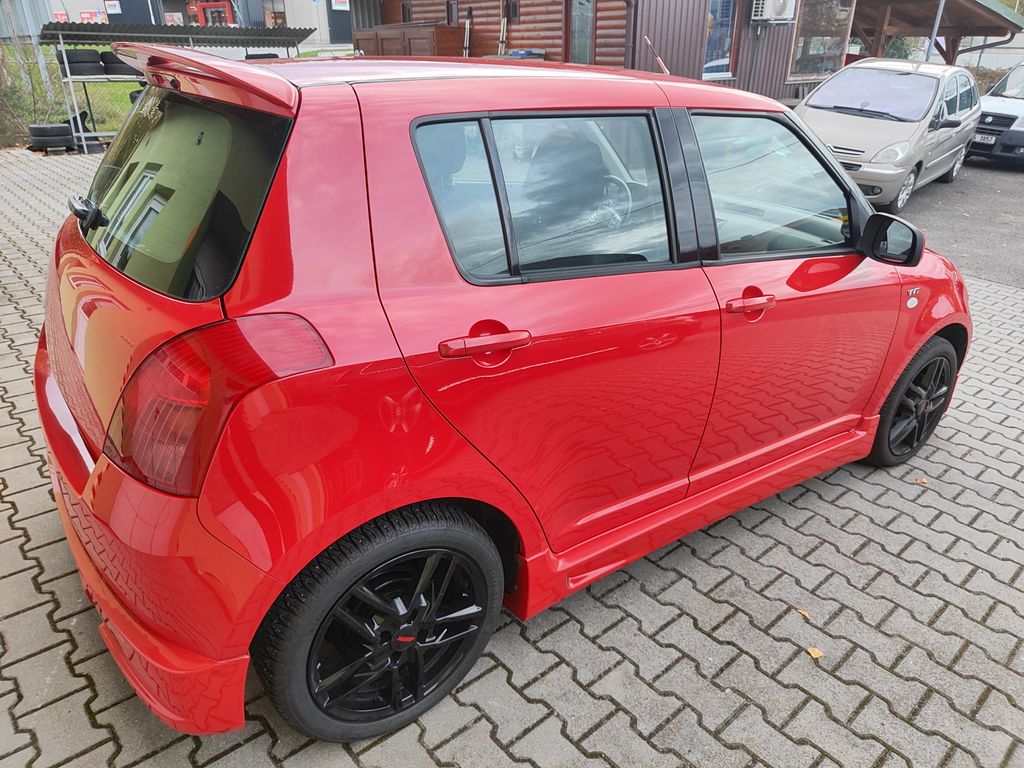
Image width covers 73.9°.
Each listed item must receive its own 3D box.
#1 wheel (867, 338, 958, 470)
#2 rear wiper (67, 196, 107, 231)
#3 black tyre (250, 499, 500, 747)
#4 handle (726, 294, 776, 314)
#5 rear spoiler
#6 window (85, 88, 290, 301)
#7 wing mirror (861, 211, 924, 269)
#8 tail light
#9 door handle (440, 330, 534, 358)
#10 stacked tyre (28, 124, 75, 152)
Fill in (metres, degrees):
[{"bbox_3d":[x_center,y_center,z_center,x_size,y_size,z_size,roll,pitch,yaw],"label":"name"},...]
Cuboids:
[{"bbox_3d":[1.649,0.068,2.878,0.590,0.590,0.190,-14,29,-33],"label":"wheel"},{"bbox_3d":[-1.056,-0.429,1.685,0.062,0.052,0.300,24,5,-43],"label":"rear wiper"},{"bbox_3d":[-0.283,0.536,1.570,0.590,0.590,0.190,-14,29,-33],"label":"black tyre"},{"bbox_3d":[0.652,-0.222,1.847,0.222,0.034,0.043,-10,27,-35],"label":"handle"},{"bbox_3d":[-0.782,-0.713,1.579,0.220,0.130,1.190,-14,29,-33],"label":"rear spoiler"},{"bbox_3d":[-0.855,-0.506,1.651,0.130,0.420,1.200,24,5,-43],"label":"window"},{"bbox_3d":[1.194,-0.458,2.135,0.105,0.147,0.185,-14,29,-33],"label":"wing mirror"},{"bbox_3d":[-0.528,0.013,1.208,0.370,0.300,0.250,-14,29,-33],"label":"tail light"},{"bbox_3d":[-0.046,-0.080,1.364,0.222,0.034,0.043,-10,27,-35],"label":"door handle"},{"bbox_3d":[-7.949,-4.257,11.750,0.615,0.380,0.615,-12,27,-30],"label":"stacked tyre"}]

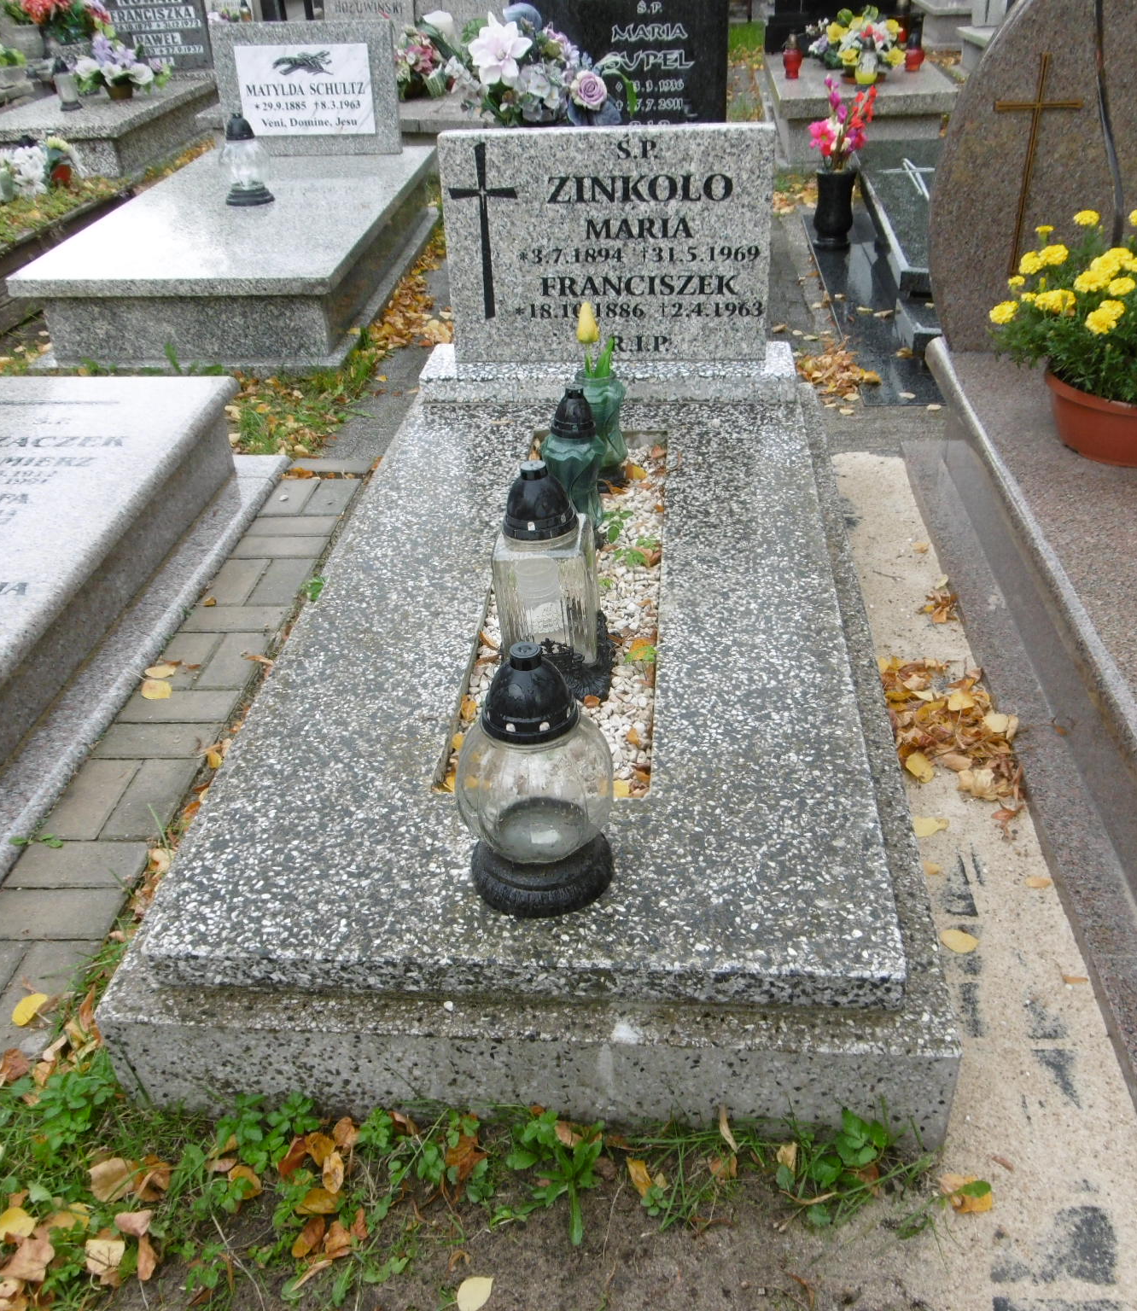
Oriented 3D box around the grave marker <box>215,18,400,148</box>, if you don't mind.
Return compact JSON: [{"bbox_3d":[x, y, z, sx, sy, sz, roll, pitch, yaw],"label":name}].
[{"bbox_3d":[-1.034,-2.265,4.855,0.740,0.480,0.090,3,28,10],"label":"grave marker"}]

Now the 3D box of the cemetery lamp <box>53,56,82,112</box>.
[{"bbox_3d":[-2.567,-2.921,6.191,0.105,0.243,0.105,0,33,6],"label":"cemetery lamp"}]

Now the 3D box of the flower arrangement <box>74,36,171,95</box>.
[{"bbox_3d":[-2.474,-3.269,6.733,0.520,0.309,0.360,1,33,5],"label":"flower arrangement"}]

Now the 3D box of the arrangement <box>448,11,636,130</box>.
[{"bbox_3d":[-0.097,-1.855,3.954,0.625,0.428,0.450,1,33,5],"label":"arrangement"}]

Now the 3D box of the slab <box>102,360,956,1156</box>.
[{"bbox_3d":[0.031,-0.078,2.154,0.937,0.220,1.960,1,33,5],"label":"slab"}]

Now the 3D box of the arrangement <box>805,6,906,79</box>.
[{"bbox_3d":[1.402,-2.975,5.896,0.480,0.315,0.360,1,33,5],"label":"arrangement"}]

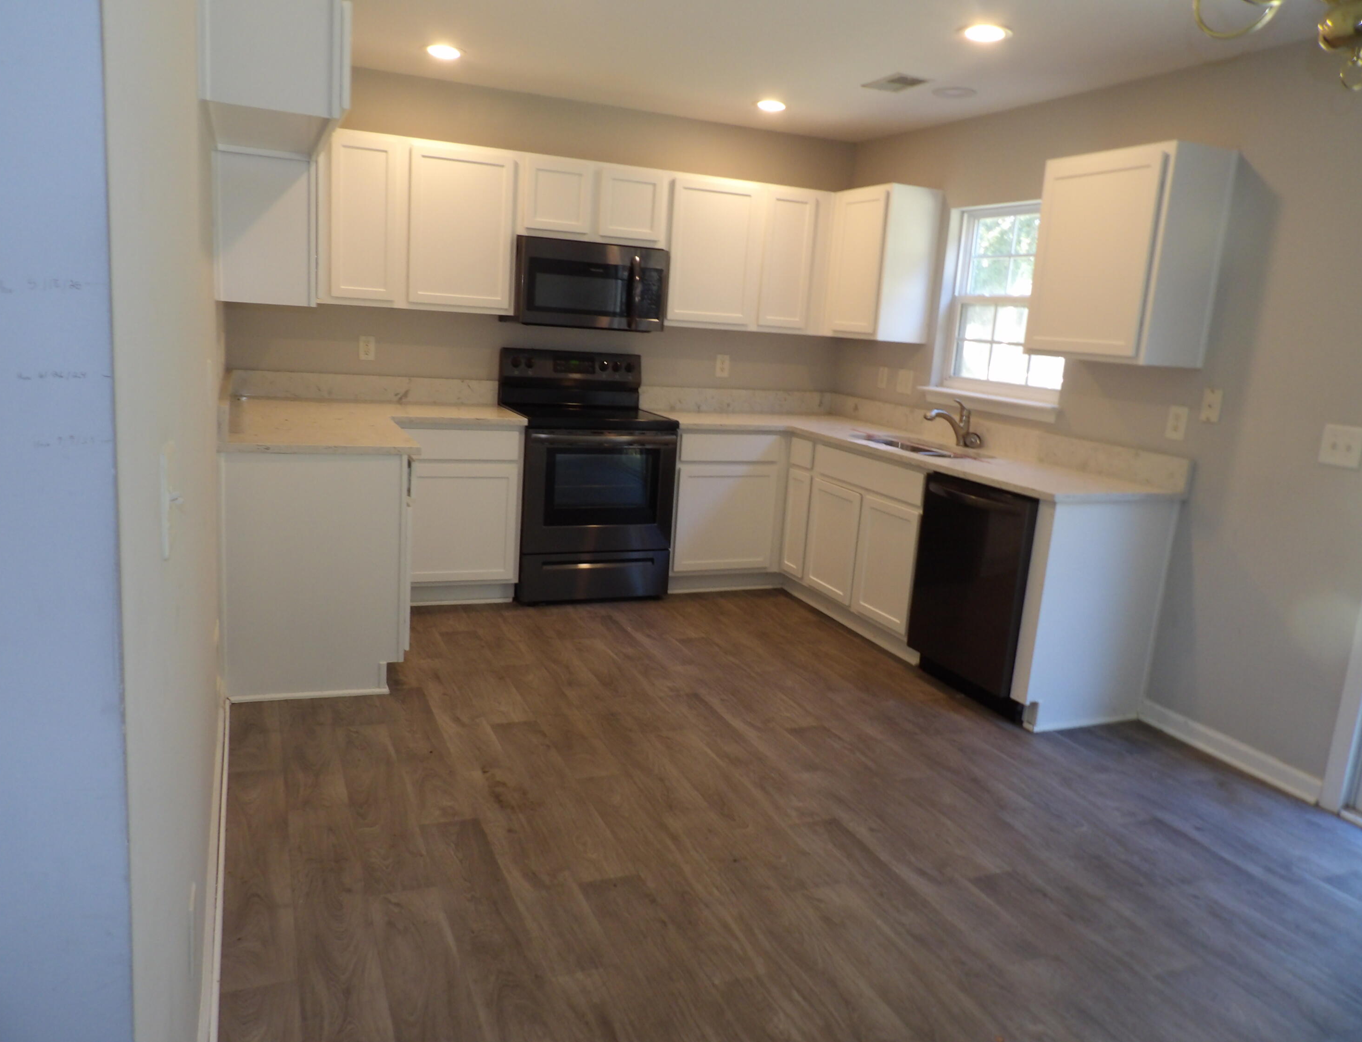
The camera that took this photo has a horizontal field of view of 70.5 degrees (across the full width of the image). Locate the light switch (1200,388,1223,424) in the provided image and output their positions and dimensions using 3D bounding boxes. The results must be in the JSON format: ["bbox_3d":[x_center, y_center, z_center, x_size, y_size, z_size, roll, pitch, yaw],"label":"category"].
[{"bbox_3d":[1.929,-0.419,3.506,0.007,0.114,0.073,-1,13,-24],"label":"light switch"}]

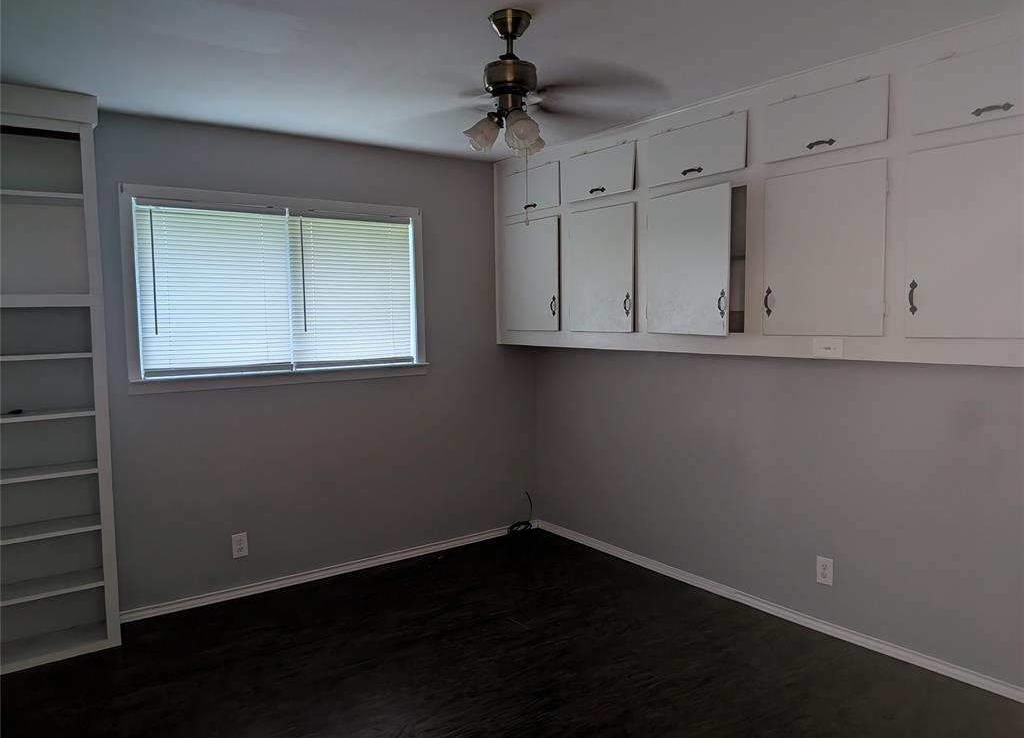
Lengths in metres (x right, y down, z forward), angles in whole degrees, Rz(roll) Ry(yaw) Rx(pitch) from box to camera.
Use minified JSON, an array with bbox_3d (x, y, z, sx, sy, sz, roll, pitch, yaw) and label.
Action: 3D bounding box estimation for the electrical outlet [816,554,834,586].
[{"bbox_3d":[1.379,0.892,3.132,0.012,0.118,0.072,-4,6,-38],"label":"electrical outlet"}]

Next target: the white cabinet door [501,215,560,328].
[{"bbox_3d":[0.105,-0.543,4.126,0.025,0.637,0.489,-4,6,-36],"label":"white cabinet door"}]

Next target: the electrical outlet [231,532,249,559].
[{"bbox_3d":[-1.380,0.899,3.613,0.072,0.118,0.012,-4,6,-34],"label":"electrical outlet"}]

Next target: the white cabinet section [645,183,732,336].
[{"bbox_3d":[0.789,-0.477,3.195,0.025,0.637,0.532,-3,5,-28],"label":"white cabinet section"}]

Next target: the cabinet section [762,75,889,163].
[{"bbox_3d":[1.282,-0.938,2.759,0.300,0.227,0.488,-4,5,-37],"label":"cabinet section"}]

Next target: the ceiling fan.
[{"bbox_3d":[-0.002,-0.890,2.232,1.000,0.415,1.000,-4,6,-38],"label":"ceiling fan"}]

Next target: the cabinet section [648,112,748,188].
[{"bbox_3d":[0.923,-0.972,3.232,0.300,0.233,0.533,-4,5,-37],"label":"cabinet section"}]

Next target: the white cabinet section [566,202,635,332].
[{"bbox_3d":[0.460,-0.511,3.675,0.025,0.637,0.489,-4,6,-36],"label":"white cabinet section"}]

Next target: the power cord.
[{"bbox_3d":[0.062,0.939,4.540,0.160,0.260,0.120,-4,6,-34],"label":"power cord"}]

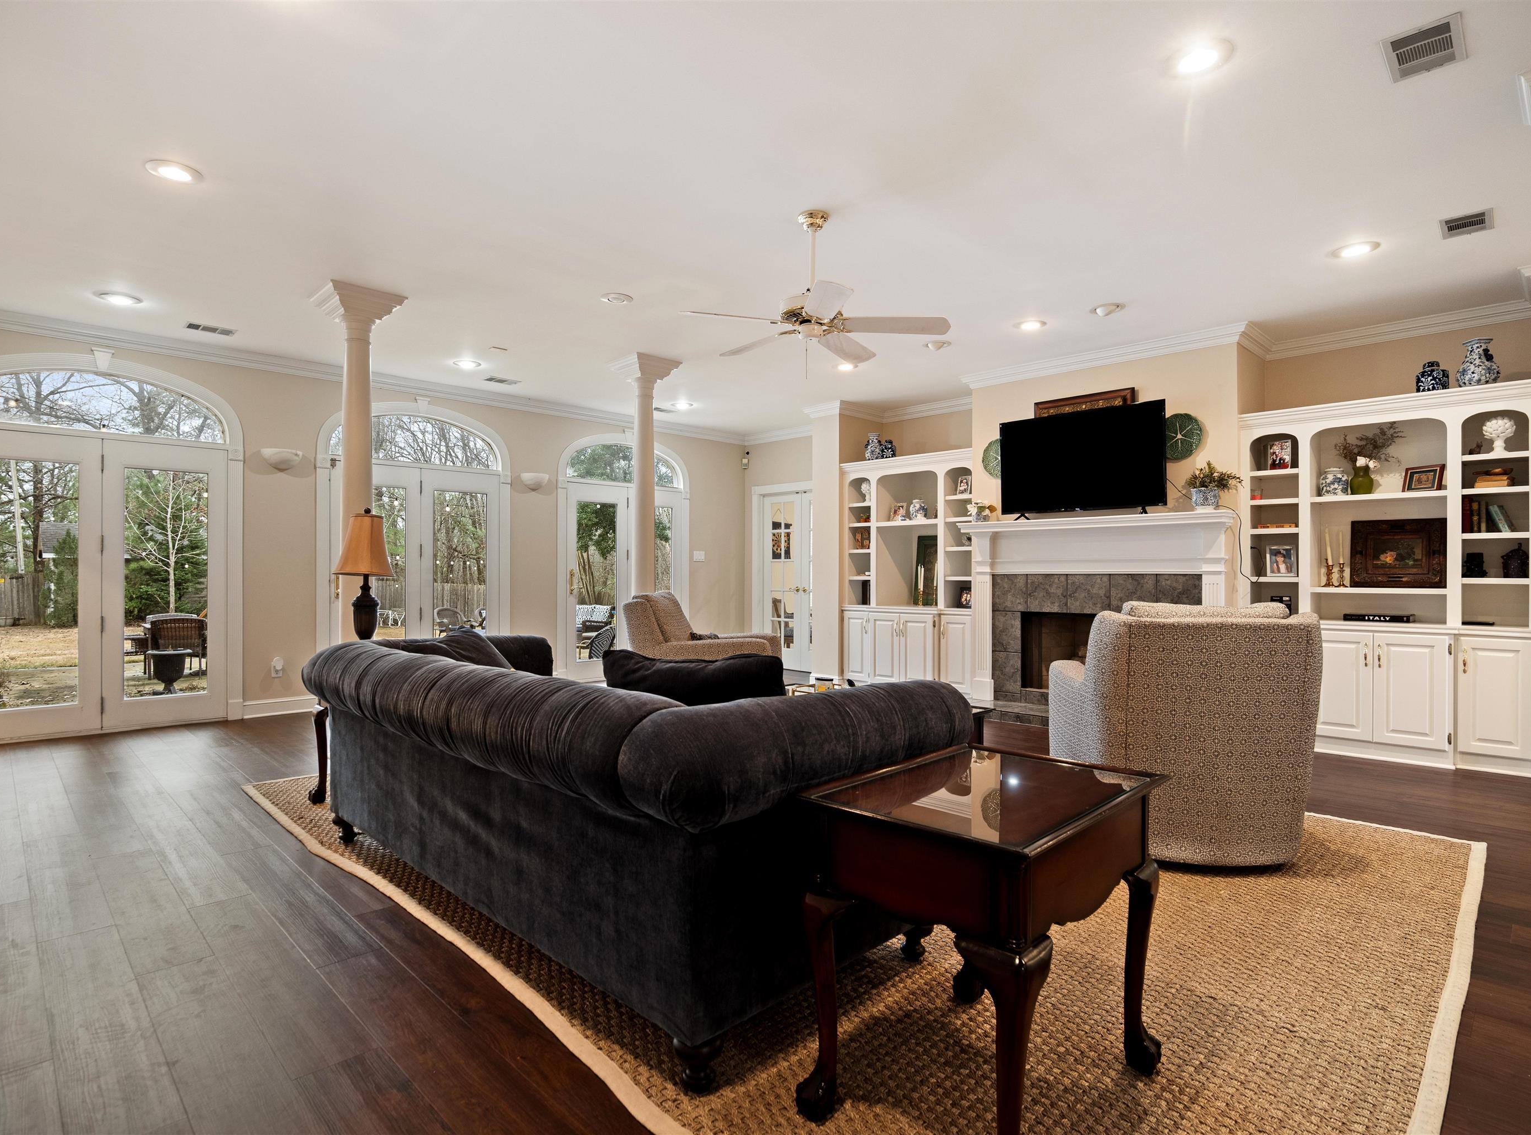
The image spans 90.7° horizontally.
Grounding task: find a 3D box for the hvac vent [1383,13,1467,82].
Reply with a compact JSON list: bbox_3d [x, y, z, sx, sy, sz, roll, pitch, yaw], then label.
[{"bbox_3d":[2.077,-1.622,2.381,0.295,0.020,0.182,0,0,-44],"label":"hvac vent"}]

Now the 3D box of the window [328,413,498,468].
[{"bbox_3d":[-3.050,-1.129,6.670,0.080,0.420,1.440,0,0,45],"label":"window"}]

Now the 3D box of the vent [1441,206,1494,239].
[{"bbox_3d":[3.345,-1.628,3.605,0.185,0.020,0.290,0,0,45],"label":"vent"}]

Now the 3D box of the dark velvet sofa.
[{"bbox_3d":[-0.640,0.716,2.647,2.450,0.820,1.060,0,0,45],"label":"dark velvet sofa"}]

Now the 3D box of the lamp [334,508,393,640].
[{"bbox_3d":[-1.934,0.095,3.644,0.290,0.770,0.290,0,0,-44],"label":"lamp"}]

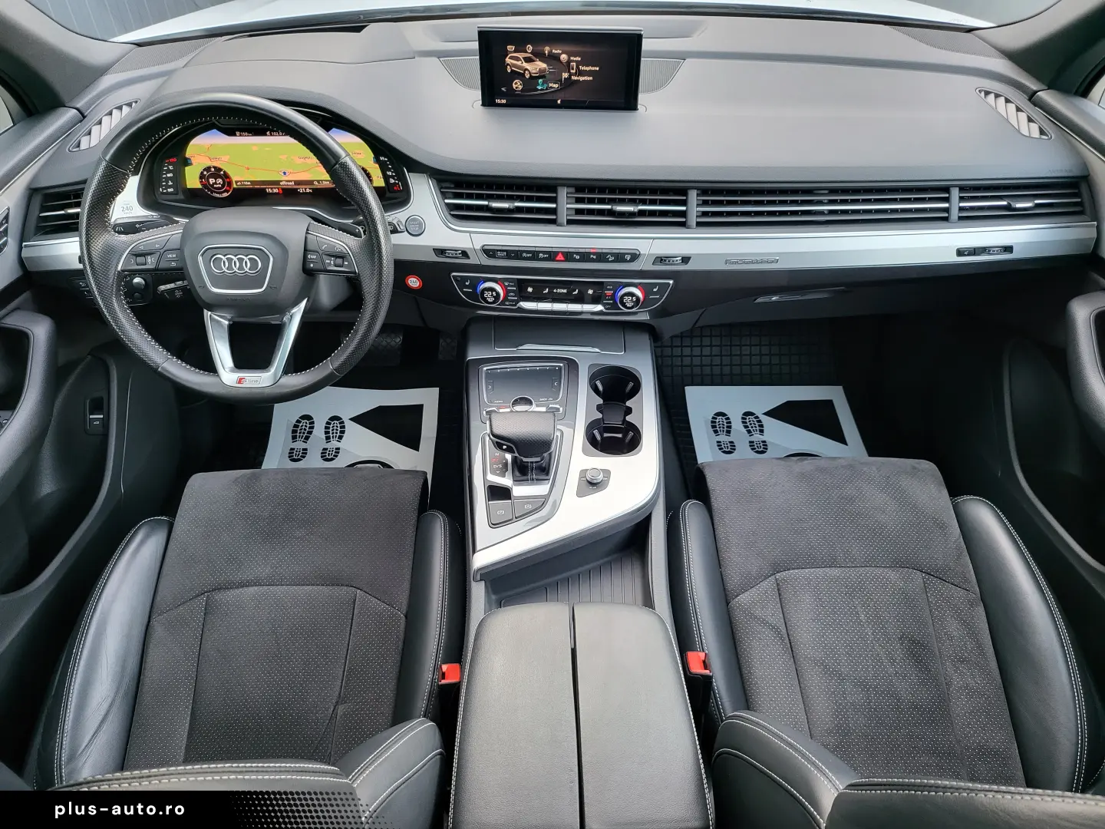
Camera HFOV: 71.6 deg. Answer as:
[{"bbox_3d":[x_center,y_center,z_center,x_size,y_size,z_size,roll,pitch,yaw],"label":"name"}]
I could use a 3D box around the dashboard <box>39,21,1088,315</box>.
[{"bbox_3d":[0.012,-0.429,1.224,1.480,0.330,0.550,-1,41,0],"label":"dashboard"}]

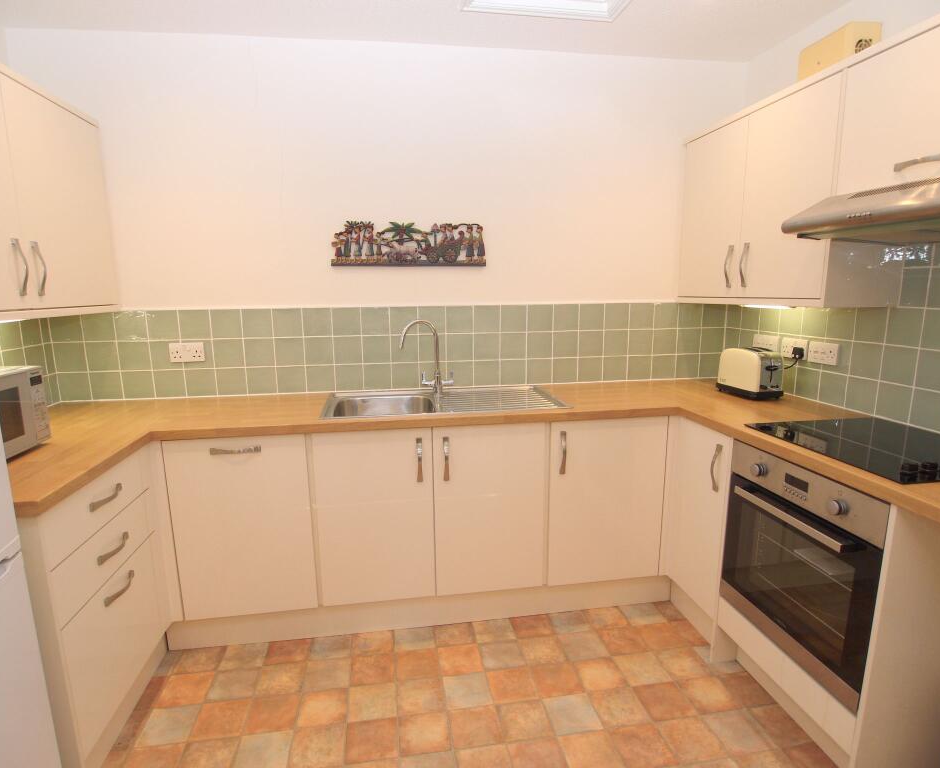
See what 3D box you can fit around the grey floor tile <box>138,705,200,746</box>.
[{"bbox_3d":[-0.968,1.099,1.709,0.155,0.010,0.154,-2,10,-9],"label":"grey floor tile"}]

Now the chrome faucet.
[{"bbox_3d":[-0.199,-0.124,2.454,0.252,0.340,0.065,-4,11,-17],"label":"chrome faucet"}]

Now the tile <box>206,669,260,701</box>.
[{"bbox_3d":[-0.856,1.099,1.938,0.164,0.010,0.156,-2,11,-9],"label":"tile"}]

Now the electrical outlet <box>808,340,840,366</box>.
[{"bbox_3d":[1.432,-0.127,2.160,0.012,0.086,0.147,-2,10,-8],"label":"electrical outlet"}]

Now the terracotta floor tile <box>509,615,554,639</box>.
[{"bbox_3d":[0.259,1.018,2.238,0.160,0.010,0.148,-2,10,-9],"label":"terracotta floor tile"}]

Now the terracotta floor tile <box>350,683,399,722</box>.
[{"bbox_3d":[-0.336,1.096,1.831,0.160,0.010,0.160,-2,10,-9],"label":"terracotta floor tile"}]

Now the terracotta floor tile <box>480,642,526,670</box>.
[{"bbox_3d":[0.124,1.050,2.063,0.160,0.010,0.160,-2,10,-9],"label":"terracotta floor tile"}]

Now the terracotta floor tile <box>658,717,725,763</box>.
[{"bbox_3d":[0.684,1.095,1.635,0.155,0.010,0.154,-2,10,-9],"label":"terracotta floor tile"}]

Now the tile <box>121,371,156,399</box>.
[{"bbox_3d":[-1.497,0.004,2.413,0.131,0.129,0.008,-2,10,-8],"label":"tile"}]

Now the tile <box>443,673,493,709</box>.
[{"bbox_3d":[-0.010,1.089,1.888,0.156,0.010,0.159,-2,10,-8],"label":"tile"}]

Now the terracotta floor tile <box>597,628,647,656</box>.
[{"bbox_3d":[0.616,1.040,2.150,0.157,0.010,0.156,-2,10,-9],"label":"terracotta floor tile"}]

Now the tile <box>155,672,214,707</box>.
[{"bbox_3d":[-1.012,1.091,1.901,0.160,0.010,0.160,-2,10,-9],"label":"tile"}]

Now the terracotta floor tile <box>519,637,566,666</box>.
[{"bbox_3d":[0.288,1.048,2.093,0.157,0.010,0.158,-2,10,-8],"label":"terracotta floor tile"}]

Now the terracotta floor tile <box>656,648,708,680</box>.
[{"bbox_3d":[0.814,1.070,2.028,0.155,0.010,0.160,-2,11,-9],"label":"terracotta floor tile"}]

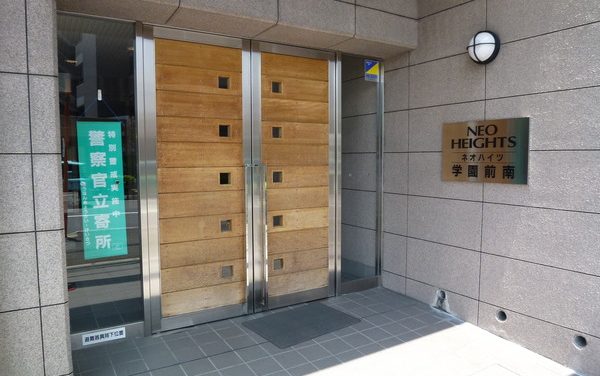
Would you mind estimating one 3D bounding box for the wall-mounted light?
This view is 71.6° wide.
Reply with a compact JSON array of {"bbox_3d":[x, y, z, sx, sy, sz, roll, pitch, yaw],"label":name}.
[{"bbox_3d":[1.464,-1.140,3.366,0.130,0.255,0.255,-3,5,-34],"label":"wall-mounted light"}]

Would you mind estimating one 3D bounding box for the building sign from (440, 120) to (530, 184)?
[{"bbox_3d":[1.509,-0.299,3.455,0.025,0.505,0.770,-3,5,-34],"label":"building sign"}]

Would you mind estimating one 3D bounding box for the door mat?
[{"bbox_3d":[0.026,1.154,3.584,0.870,0.015,0.580,-3,7,-38],"label":"door mat"}]

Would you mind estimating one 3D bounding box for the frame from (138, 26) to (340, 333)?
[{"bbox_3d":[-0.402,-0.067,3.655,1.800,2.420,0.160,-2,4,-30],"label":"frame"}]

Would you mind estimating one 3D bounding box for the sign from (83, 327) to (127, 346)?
[{"bbox_3d":[-1.471,1.123,3.141,0.295,0.080,0.010,-2,4,-30],"label":"sign"}]

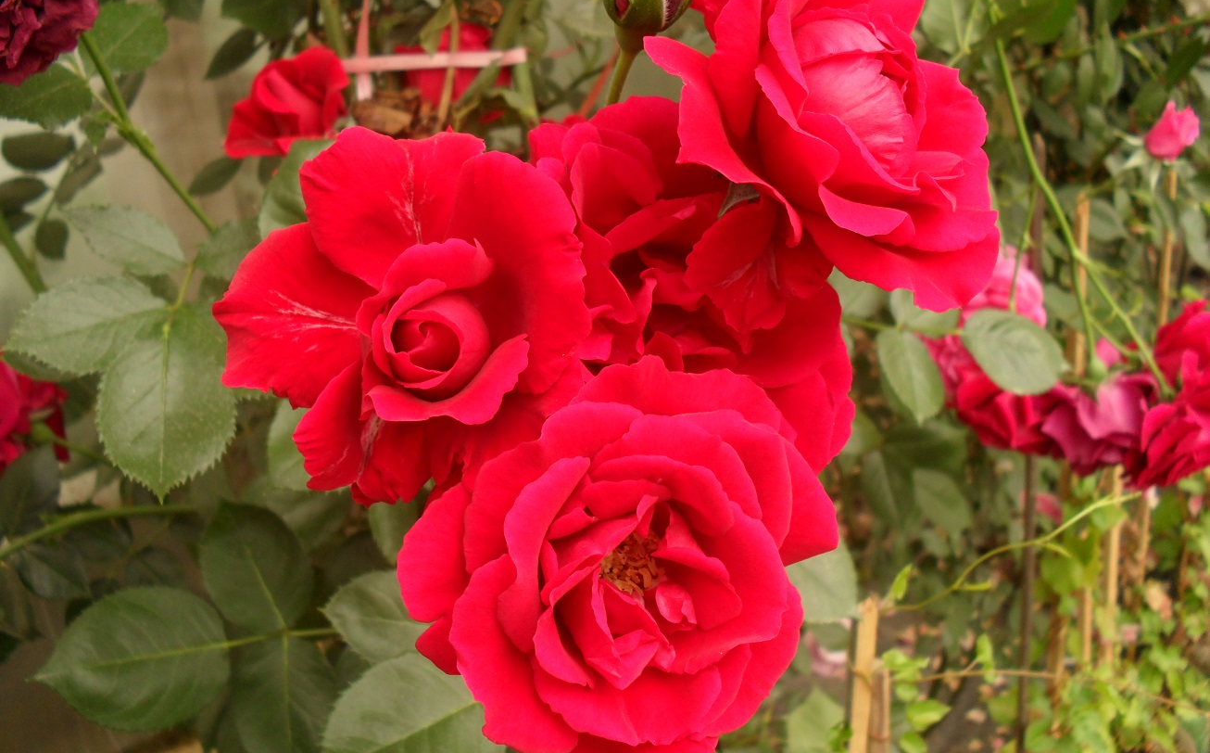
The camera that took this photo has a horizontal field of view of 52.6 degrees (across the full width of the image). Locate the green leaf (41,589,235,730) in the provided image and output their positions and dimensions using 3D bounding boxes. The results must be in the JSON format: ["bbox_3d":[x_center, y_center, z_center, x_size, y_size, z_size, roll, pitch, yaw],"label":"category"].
[{"bbox_3d":[-0.161,0.096,0.417,0.065,0.050,0.013,-9,-20,-4],"label":"green leaf"}]

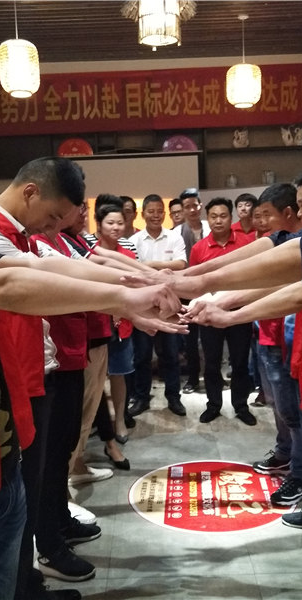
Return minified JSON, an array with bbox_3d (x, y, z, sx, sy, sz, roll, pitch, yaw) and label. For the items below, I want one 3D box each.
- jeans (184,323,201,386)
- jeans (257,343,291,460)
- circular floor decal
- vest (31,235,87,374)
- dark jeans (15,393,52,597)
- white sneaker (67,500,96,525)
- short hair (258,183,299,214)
[{"bbox_3d":[0.345,0.264,5.160,0.380,0.920,0.270,-2,7,6],"label":"jeans"},{"bbox_3d":[0.700,0.484,3.160,0.300,0.880,0.420,-3,7,-7],"label":"jeans"},{"bbox_3d":[0.320,1.019,3.195,0.900,0.010,0.900,-2,7,0],"label":"circular floor decal"},{"bbox_3d":[-0.415,-0.018,2.520,0.310,0.600,0.480,2,7,3],"label":"vest"},{"bbox_3d":[-0.490,0.642,2.170,0.300,0.900,0.400,-2,7,2],"label":"dark jeans"},{"bbox_3d":[-0.390,1.019,2.990,0.280,0.110,0.100,1,7,24],"label":"white sneaker"},{"bbox_3d":[0.641,-0.510,3.020,0.220,0.170,0.180,-22,14,-24],"label":"short hair"}]

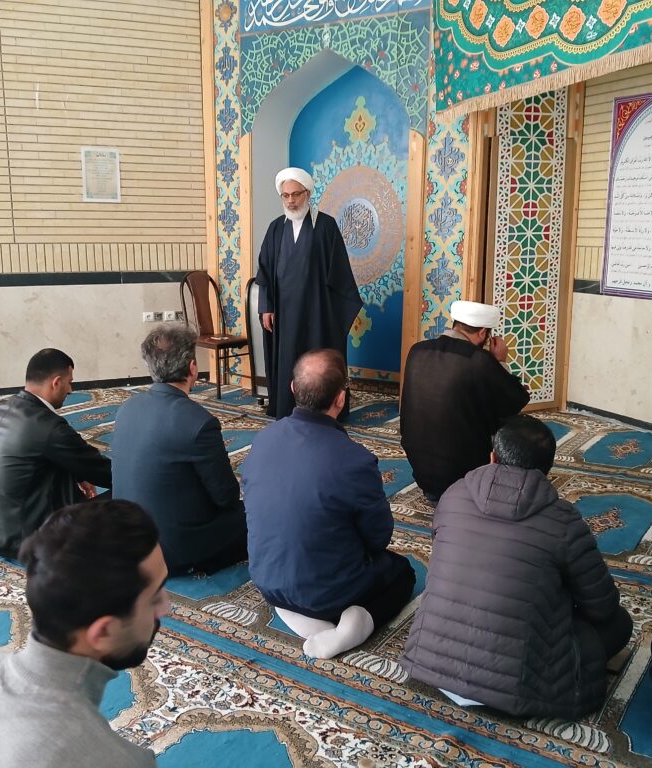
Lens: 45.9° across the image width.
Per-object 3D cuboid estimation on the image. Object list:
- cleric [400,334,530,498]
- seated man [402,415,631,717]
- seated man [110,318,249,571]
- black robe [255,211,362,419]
[{"bbox_3d":[0.729,0.134,3.983,0.620,0.800,0.660,7,12,35],"label":"cleric"},{"bbox_3d":[0.563,0.452,2.232,0.620,0.780,0.640,7,12,33],"label":"seated man"},{"bbox_3d":[-0.531,0.230,3.057,0.530,0.920,0.680,7,12,35],"label":"seated man"},{"bbox_3d":[-0.133,-0.499,5.649,0.740,1.460,0.500,4,11,22],"label":"black robe"}]

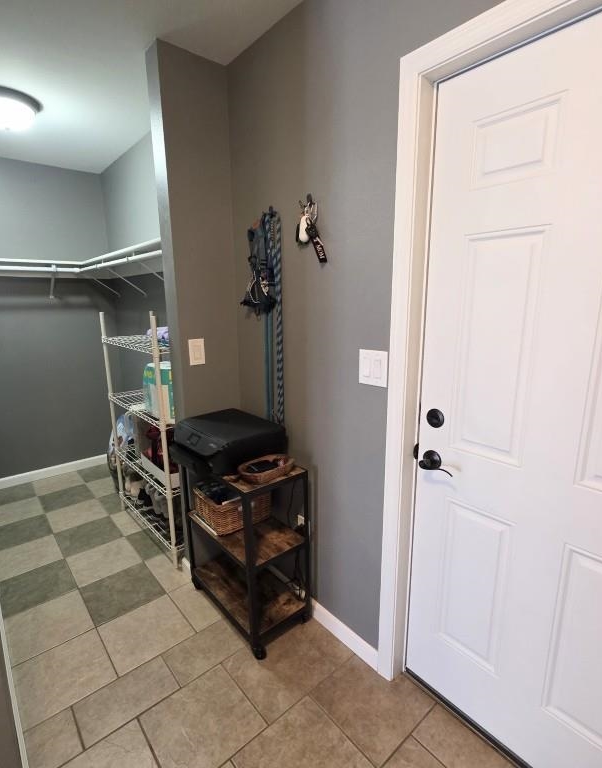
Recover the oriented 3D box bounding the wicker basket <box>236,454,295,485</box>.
[{"bbox_3d":[-0.132,0.345,1.575,0.216,0.052,0.113,-11,16,-40],"label":"wicker basket"}]

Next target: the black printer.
[{"bbox_3d":[-0.341,0.259,1.756,0.348,0.146,0.407,-11,16,-40],"label":"black printer"}]

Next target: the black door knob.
[{"bbox_3d":[0.439,0.267,1.252,0.064,0.065,0.130,-11,16,-40],"label":"black door knob"}]

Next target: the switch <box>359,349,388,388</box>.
[{"bbox_3d":[0.245,-0.052,1.328,0.010,0.120,0.115,-11,16,-40],"label":"switch"}]

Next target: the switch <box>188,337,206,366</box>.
[{"bbox_3d":[-0.482,-0.149,1.800,0.077,0.120,0.010,-11,16,-40],"label":"switch"}]

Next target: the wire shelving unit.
[{"bbox_3d":[-0.869,0.259,2.403,0.355,1.383,0.870,-11,16,-40],"label":"wire shelving unit"}]

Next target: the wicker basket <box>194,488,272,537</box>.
[{"bbox_3d":[-0.340,0.579,1.884,0.265,0.140,0.260,-11,16,-40],"label":"wicker basket"}]

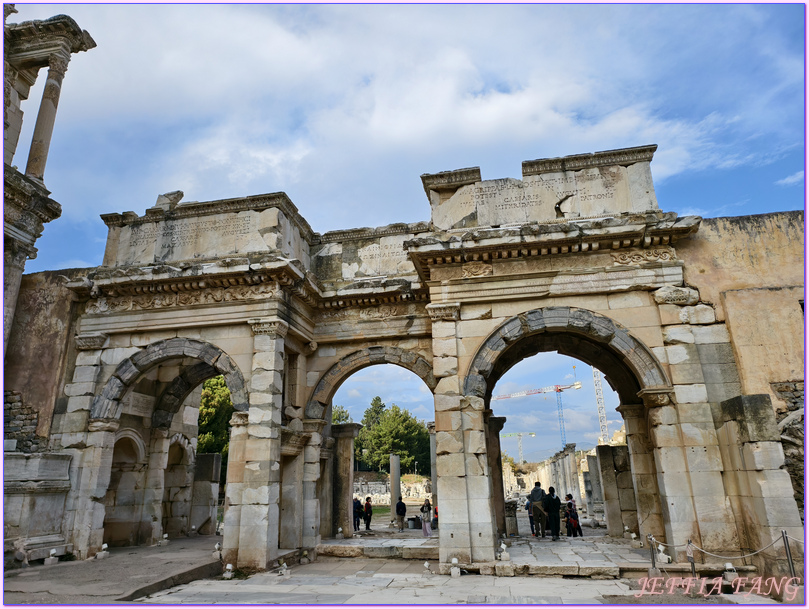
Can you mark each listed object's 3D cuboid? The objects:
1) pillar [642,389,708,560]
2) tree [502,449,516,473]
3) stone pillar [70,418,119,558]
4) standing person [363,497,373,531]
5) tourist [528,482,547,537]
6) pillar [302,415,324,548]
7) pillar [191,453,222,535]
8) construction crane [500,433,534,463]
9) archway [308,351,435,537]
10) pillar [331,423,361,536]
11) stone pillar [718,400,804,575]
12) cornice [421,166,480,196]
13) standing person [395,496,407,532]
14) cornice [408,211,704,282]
[{"bbox_3d":[6.297,3.999,12.827,0.750,3.860,0.750,-5,-19,10],"label":"pillar"},{"bbox_3d":[16.084,25.533,84.791,4.000,5.200,4.000,-5,-17,9],"label":"tree"},{"bbox_3d":[-8.802,5.215,15.456,0.700,3.720,0.750,-5,-19,10],"label":"stone pillar"},{"bbox_3d":[-1.926,11.041,28.419,0.400,1.650,0.500,-1,-19,0],"label":"standing person"},{"bbox_3d":[4.552,6.998,18.351,0.580,1.760,0.360,-5,-17,10],"label":"tourist"},{"bbox_3d":[-3.179,6.184,18.868,0.660,4.189,0.620,-5,-17,9],"label":"pillar"},{"bbox_3d":[-7.859,7.485,21.375,0.845,3.000,0.550,-5,-17,9],"label":"pillar"},{"bbox_3d":[63.163,98.394,342.782,42.000,34.000,4.000,-12,-21,30],"label":"construction crane"},{"bbox_3d":[-0.862,4.829,18.951,5.200,6.657,0.900,-5,-17,9],"label":"archway"},{"bbox_3d":[-2.179,6.620,20.382,0.920,4.050,0.900,-5,-18,10],"label":"pillar"},{"bbox_3d":[8.440,4.177,12.694,0.780,3.850,1.400,-5,-18,10],"label":"stone pillar"},{"bbox_3d":[1.462,-3.666,16.495,1.800,0.460,1.000,-5,-19,10],"label":"cornice"},{"bbox_3d":[-0.182,10.620,27.200,0.520,1.700,0.330,-4,-17,6],"label":"standing person"},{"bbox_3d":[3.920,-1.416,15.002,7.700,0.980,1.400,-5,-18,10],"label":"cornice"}]

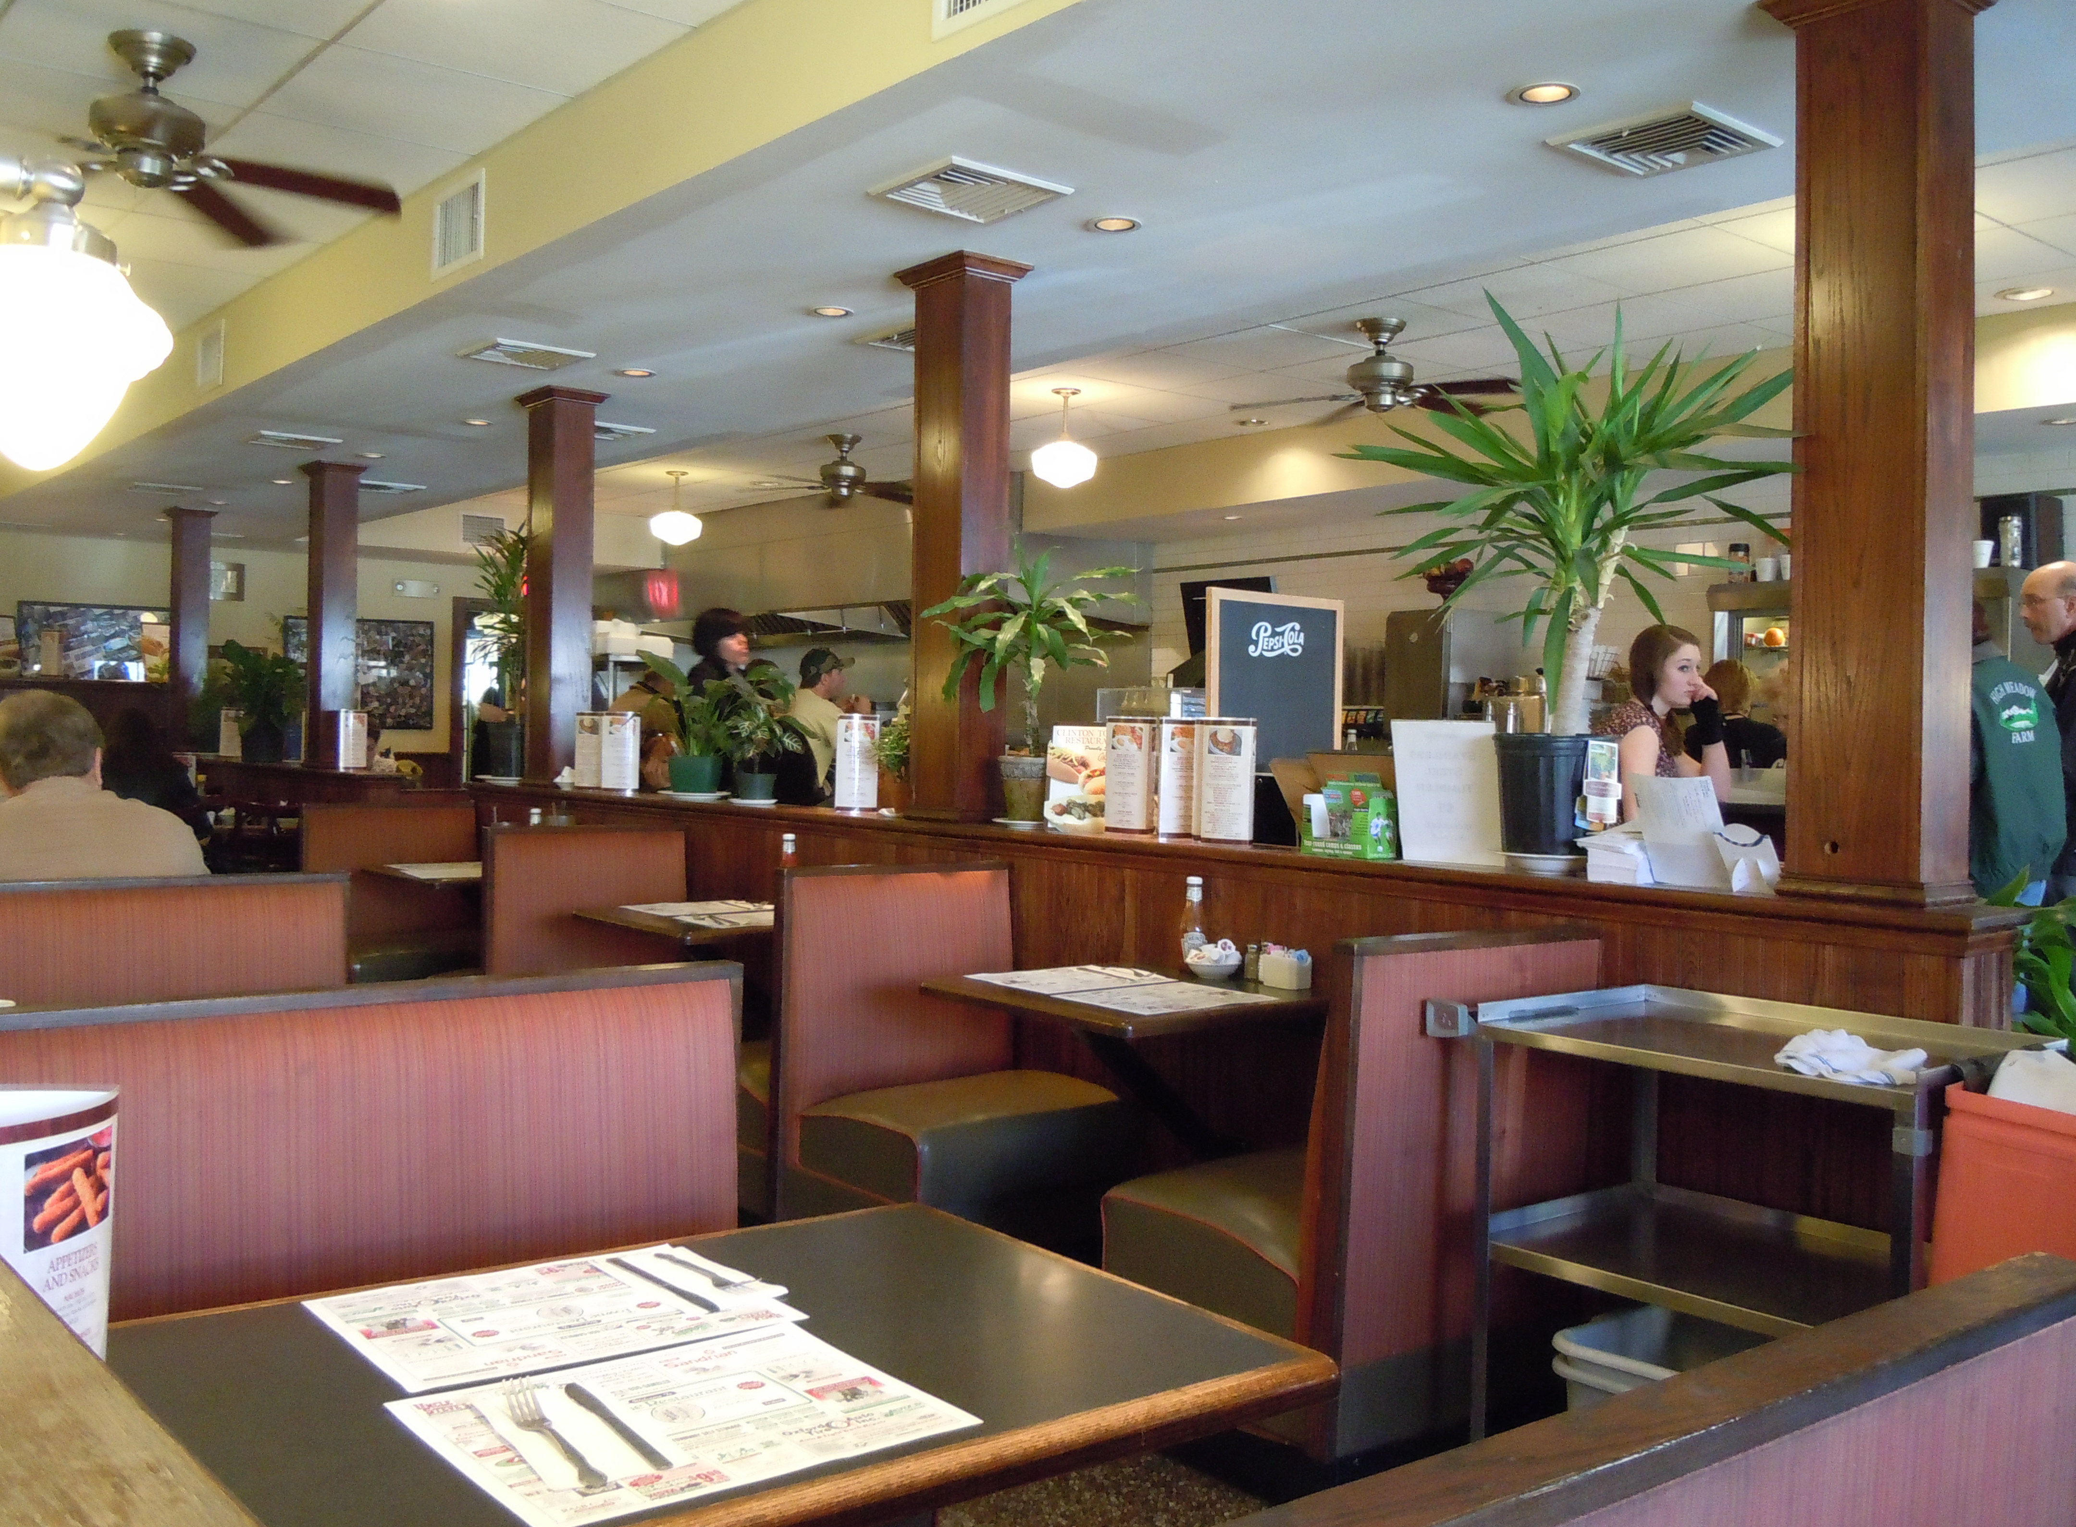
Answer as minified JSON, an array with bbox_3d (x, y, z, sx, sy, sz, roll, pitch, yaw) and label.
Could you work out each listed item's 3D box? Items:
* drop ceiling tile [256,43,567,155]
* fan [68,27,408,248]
[{"bbox_3d":[-1.578,-1.675,4.559,0.600,0.020,0.610,-1,2,-40],"label":"drop ceiling tile"},{"bbox_3d":[-2.054,-1.493,4.171,1.120,0.340,1.120,1,1,-39],"label":"fan"}]

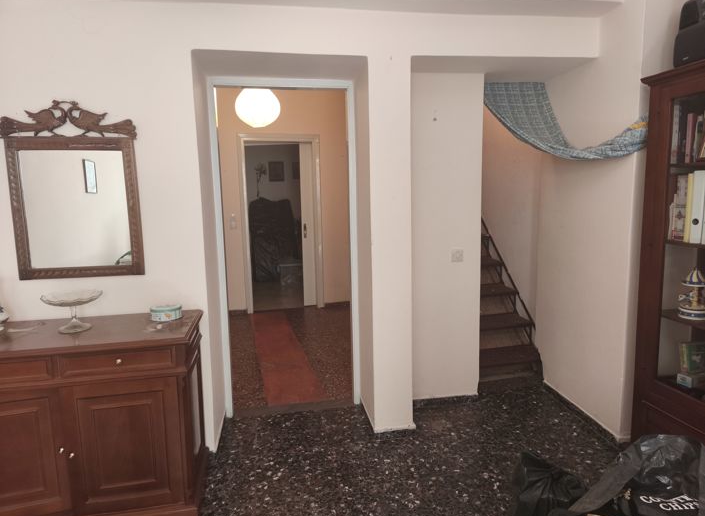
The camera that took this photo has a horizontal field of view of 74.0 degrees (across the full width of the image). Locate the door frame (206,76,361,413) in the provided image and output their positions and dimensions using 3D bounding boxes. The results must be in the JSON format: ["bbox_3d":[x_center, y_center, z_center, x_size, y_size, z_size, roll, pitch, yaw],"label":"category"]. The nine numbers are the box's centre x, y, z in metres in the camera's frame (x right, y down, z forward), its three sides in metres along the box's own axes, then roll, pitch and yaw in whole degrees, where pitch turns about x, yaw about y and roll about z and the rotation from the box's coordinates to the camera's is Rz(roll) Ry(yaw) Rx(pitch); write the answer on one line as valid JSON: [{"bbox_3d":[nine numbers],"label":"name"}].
[{"bbox_3d":[-0.410,-0.046,3.007,0.875,2.092,0.110,-3,7,-11],"label":"door frame"}]

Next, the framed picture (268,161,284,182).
[{"bbox_3d":[-1.426,-1.620,8.812,0.264,0.387,0.025,-3,7,-11],"label":"framed picture"}]

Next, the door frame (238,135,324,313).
[{"bbox_3d":[-0.869,-0.423,5.908,0.980,2.190,0.150,-3,7,-11],"label":"door frame"}]

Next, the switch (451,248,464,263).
[{"bbox_3d":[0.683,-0.013,3.028,0.083,0.083,0.015,-3,7,-11],"label":"switch"}]

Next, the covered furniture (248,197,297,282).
[{"bbox_3d":[-1.387,-0.338,8.260,0.800,1.400,0.650,-2,7,-10],"label":"covered furniture"}]

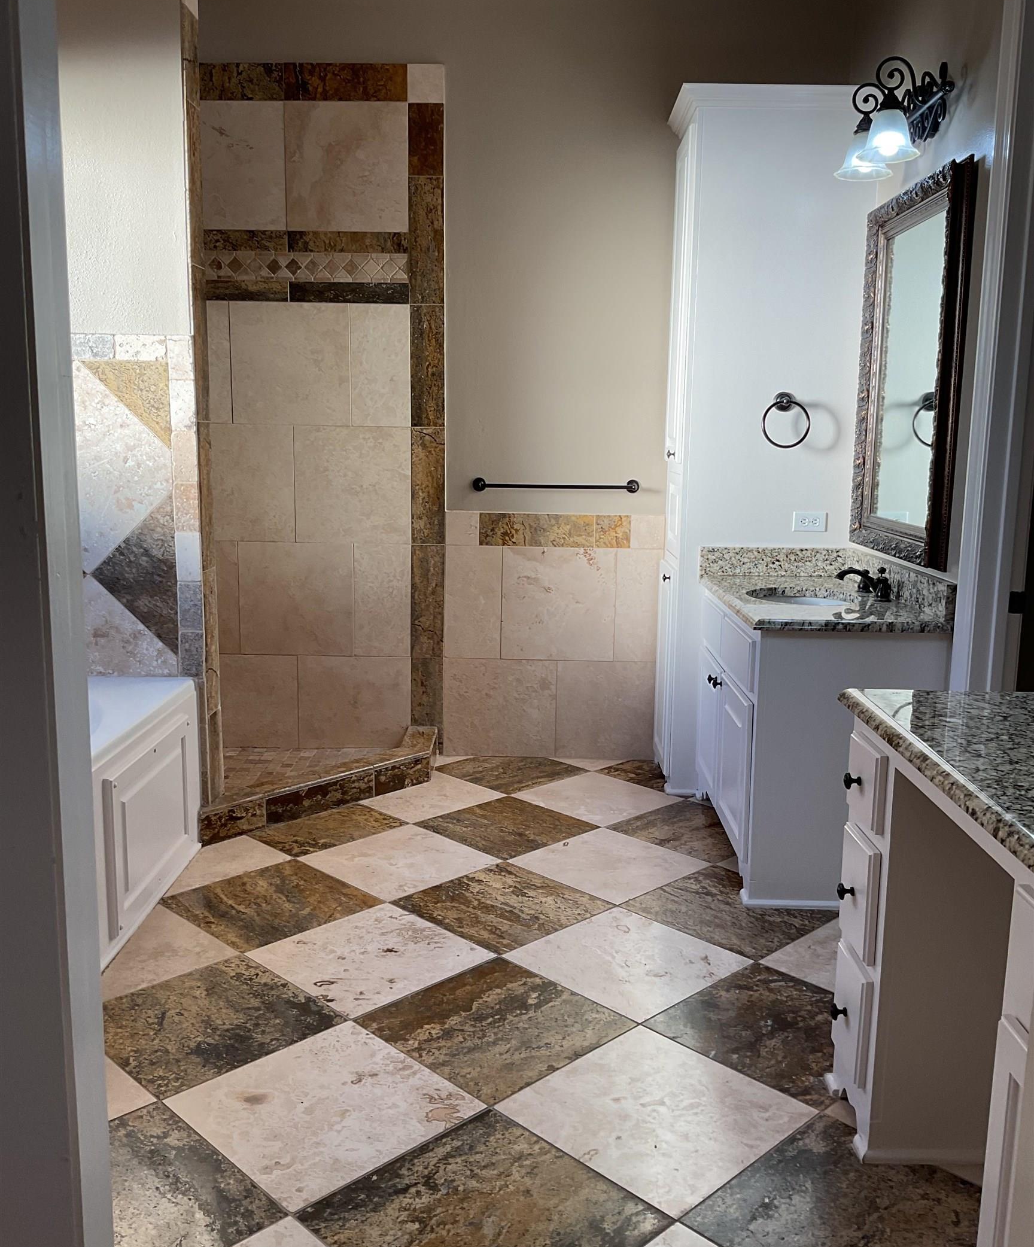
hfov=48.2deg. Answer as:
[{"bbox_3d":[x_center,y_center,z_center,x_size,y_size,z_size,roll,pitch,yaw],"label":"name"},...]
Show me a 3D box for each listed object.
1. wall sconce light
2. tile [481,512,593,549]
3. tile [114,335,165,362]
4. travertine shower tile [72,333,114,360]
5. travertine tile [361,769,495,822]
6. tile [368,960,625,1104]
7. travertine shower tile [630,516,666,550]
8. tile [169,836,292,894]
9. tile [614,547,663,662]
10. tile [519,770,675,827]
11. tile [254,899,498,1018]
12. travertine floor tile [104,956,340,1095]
[{"bbox_3d":[1.080,-1.464,3.351,0.232,0.262,0.570,1,10,1],"label":"wall sconce light"},{"bbox_3d":[0.081,-0.365,4.546,0.452,0.133,0.012,1,10,1],"label":"tile"},{"bbox_3d":[-1.130,-0.829,3.475,0.155,0.074,0.013,1,10,1],"label":"tile"},{"bbox_3d":[-1.287,-0.831,3.478,0.152,0.074,0.013,1,10,1],"label":"travertine shower tile"},{"bbox_3d":[-0.353,0.627,4.199,0.457,0.013,0.457,-9,13,-44],"label":"travertine tile"},{"bbox_3d":[-0.047,0.904,2.596,0.457,0.013,0.457,-9,13,-44],"label":"tile"},{"bbox_3d":[0.515,-0.359,4.540,0.130,0.133,0.012,1,10,1],"label":"travertine shower tile"},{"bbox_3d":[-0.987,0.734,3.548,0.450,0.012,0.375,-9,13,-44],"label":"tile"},{"bbox_3d":[0.483,-0.071,4.589,0.182,0.447,0.012,1,10,1],"label":"tile"},{"bbox_3d":[0.295,0.638,4.204,0.457,0.012,0.457,-9,13,-44],"label":"tile"},{"bbox_3d":[-0.370,0.847,2.927,0.457,0.012,0.457,-9,13,-44],"label":"tile"},{"bbox_3d":[-0.699,0.897,2.609,0.457,0.012,0.457,-9,13,-44],"label":"travertine floor tile"}]

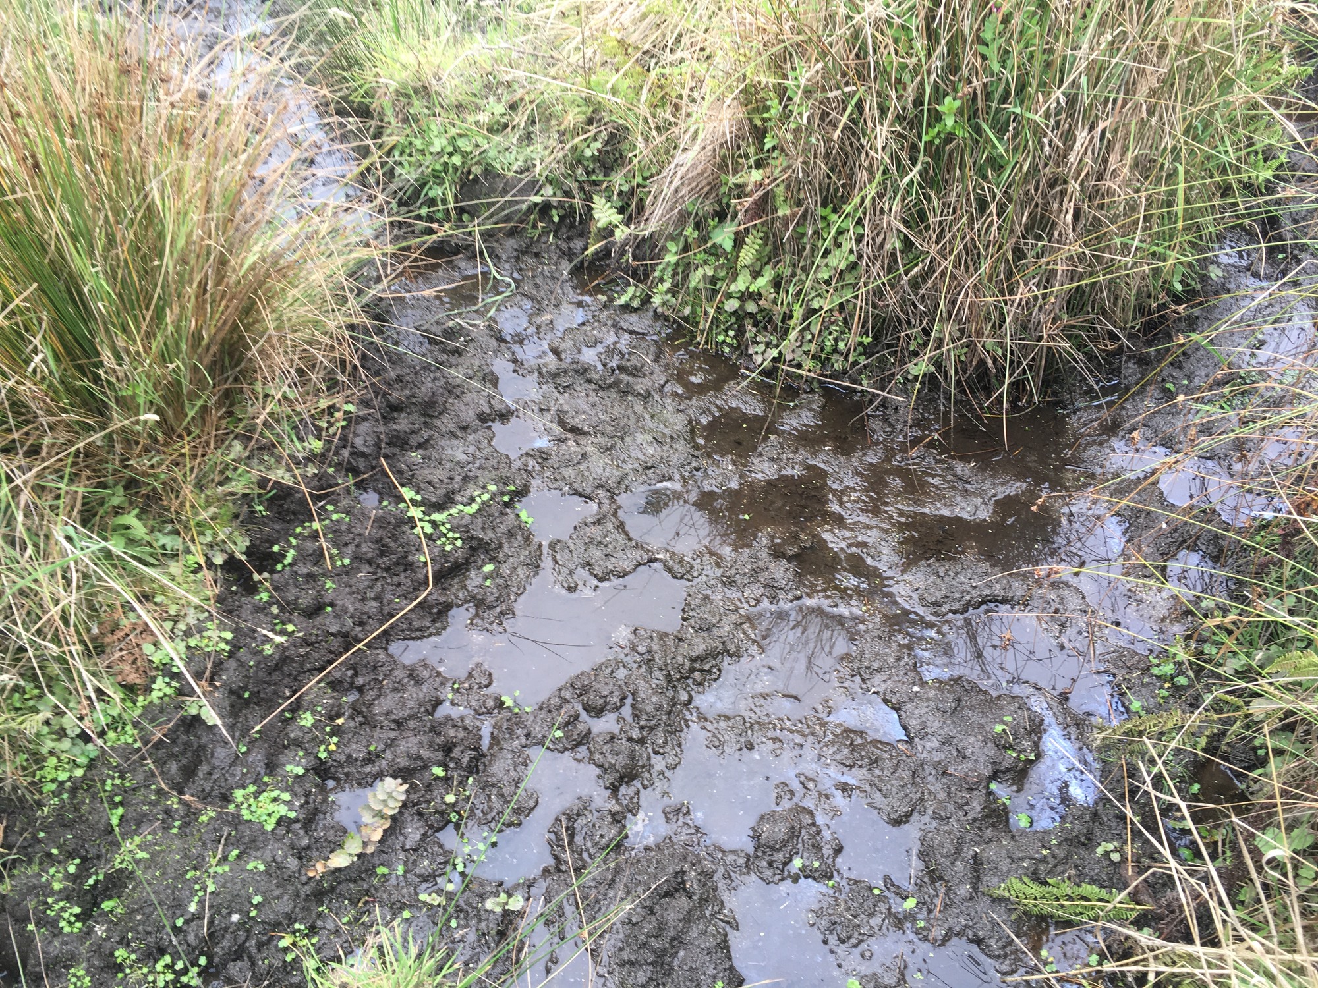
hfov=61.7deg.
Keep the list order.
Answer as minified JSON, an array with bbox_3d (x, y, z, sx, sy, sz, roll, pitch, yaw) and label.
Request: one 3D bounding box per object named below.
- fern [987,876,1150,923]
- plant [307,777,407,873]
[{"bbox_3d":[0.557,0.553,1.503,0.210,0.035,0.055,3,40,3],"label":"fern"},{"bbox_3d":[-0.434,0.480,1.591,0.060,0.050,0.175,29,48,30],"label":"plant"}]

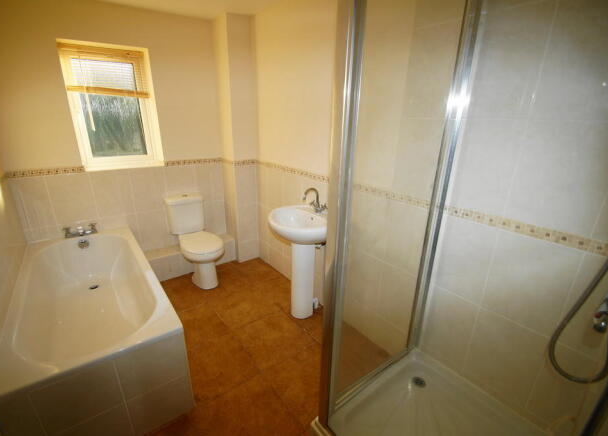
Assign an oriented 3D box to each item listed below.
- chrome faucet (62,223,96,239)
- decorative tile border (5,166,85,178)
[{"bbox_3d":[-1.922,0.116,2.350,0.217,0.102,0.105,-14,24,-37],"label":"chrome faucet"},{"bbox_3d":[-2.035,-0.349,2.176,0.450,0.046,0.012,-14,24,-37],"label":"decorative tile border"}]

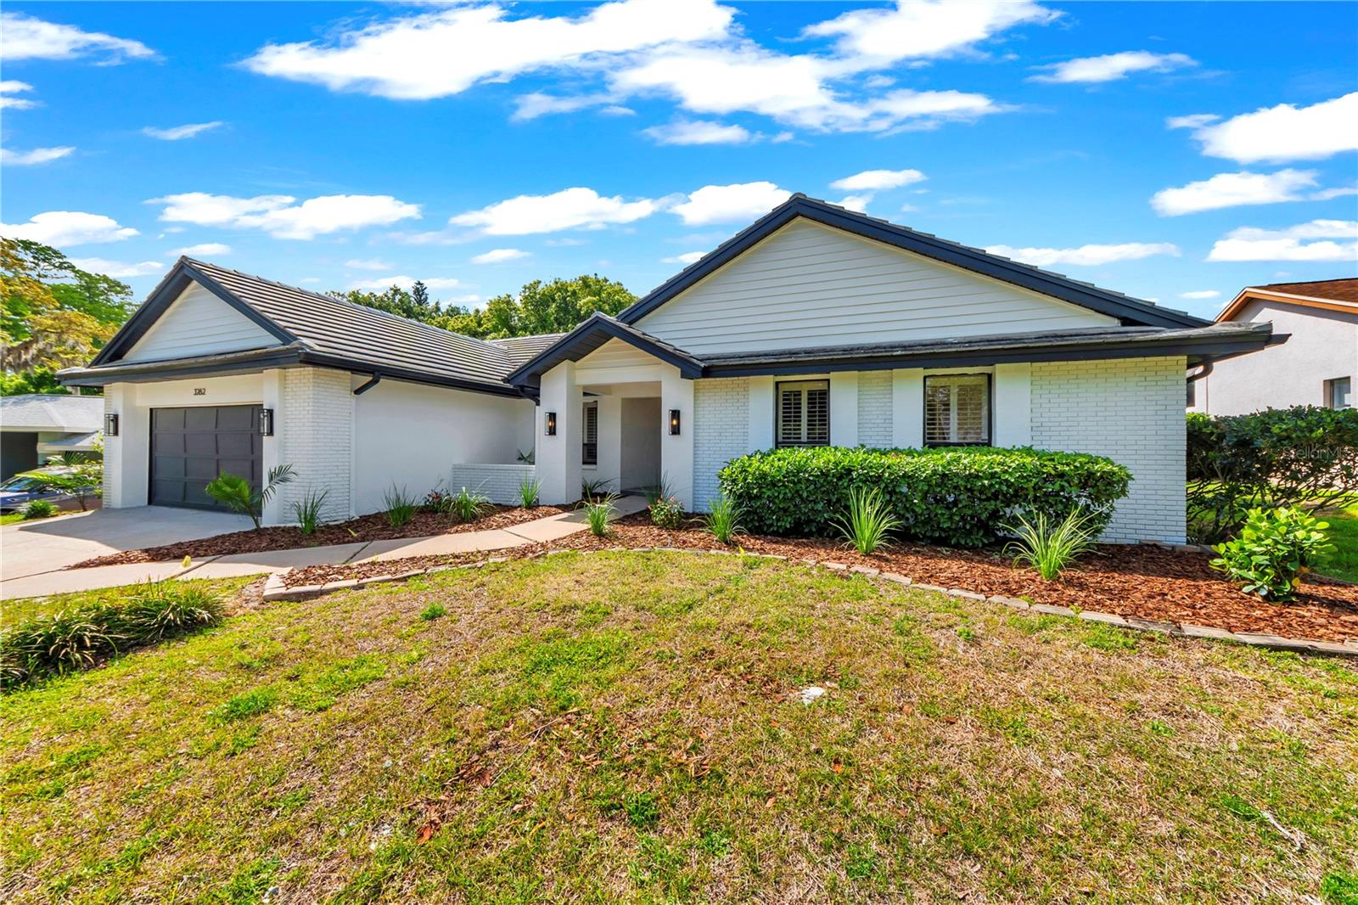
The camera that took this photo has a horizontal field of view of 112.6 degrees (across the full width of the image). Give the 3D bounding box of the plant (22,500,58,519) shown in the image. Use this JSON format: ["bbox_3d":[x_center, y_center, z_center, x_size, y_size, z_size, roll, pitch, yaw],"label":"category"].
[{"bbox_3d":[-13.200,1.172,9.350,0.460,0.430,0.460,0,0,35],"label":"plant"}]

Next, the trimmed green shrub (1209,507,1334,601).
[{"bbox_3d":[5.340,0.910,4.100,0.700,0.830,0.700,1,0,-37],"label":"trimmed green shrub"}]

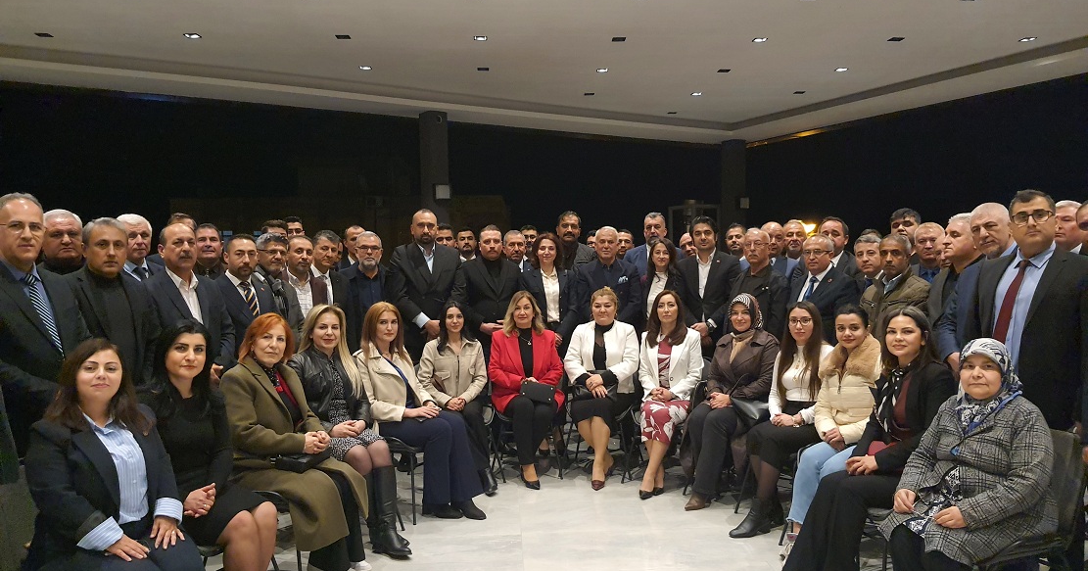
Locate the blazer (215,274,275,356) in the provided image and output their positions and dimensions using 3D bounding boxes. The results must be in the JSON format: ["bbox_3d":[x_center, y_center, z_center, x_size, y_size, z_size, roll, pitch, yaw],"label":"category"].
[{"bbox_3d":[-1.758,0.284,4.928,0.500,0.710,0.290,-1,2,-31],"label":"blazer"}]

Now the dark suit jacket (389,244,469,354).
[{"bbox_3d":[-0.870,0.094,6.100,0.600,0.870,0.330,-1,1,-7],"label":"dark suit jacket"}]

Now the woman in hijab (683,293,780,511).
[{"bbox_3d":[1.210,0.697,5.240,0.500,1.260,0.880,1,2,36],"label":"woman in hijab"}]

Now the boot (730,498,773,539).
[{"bbox_3d":[1.125,1.243,4.453,0.245,0.190,0.095,-1,2,-25],"label":"boot"}]

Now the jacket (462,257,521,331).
[{"bbox_3d":[-0.401,0.129,6.200,0.530,0.730,0.300,0,1,-3],"label":"jacket"}]

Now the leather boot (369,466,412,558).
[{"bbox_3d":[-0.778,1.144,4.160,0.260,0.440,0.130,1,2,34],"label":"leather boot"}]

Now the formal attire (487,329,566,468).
[{"bbox_3d":[-0.132,0.752,5.780,0.540,0.900,0.680,0,1,-1],"label":"formal attire"}]

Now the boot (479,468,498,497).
[{"bbox_3d":[-0.370,1.250,5.320,0.100,0.170,0.250,-1,1,-20],"label":"boot"}]

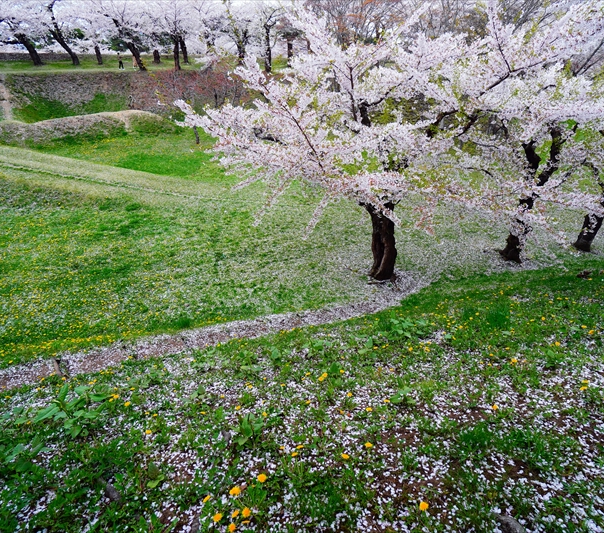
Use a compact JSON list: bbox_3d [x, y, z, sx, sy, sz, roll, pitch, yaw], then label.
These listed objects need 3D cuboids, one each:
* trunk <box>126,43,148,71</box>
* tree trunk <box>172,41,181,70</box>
[{"bbox_3d":[-18.398,-23.290,37.073,0.780,2.780,0.740,-17,32,11],"label":"trunk"},{"bbox_3d":[-14.110,-23.779,37.588,0.630,2.860,0.600,5,34,-4],"label":"tree trunk"}]

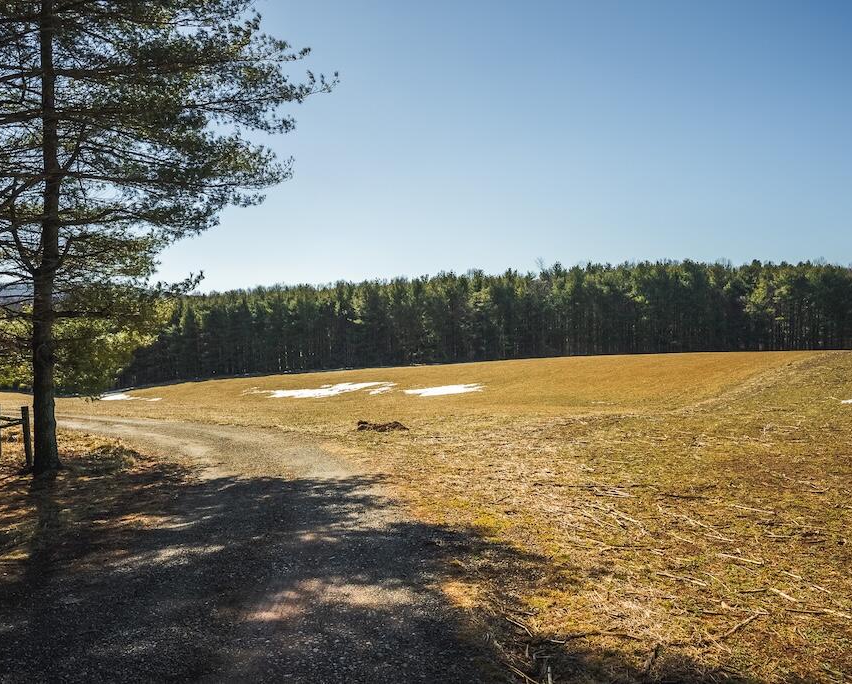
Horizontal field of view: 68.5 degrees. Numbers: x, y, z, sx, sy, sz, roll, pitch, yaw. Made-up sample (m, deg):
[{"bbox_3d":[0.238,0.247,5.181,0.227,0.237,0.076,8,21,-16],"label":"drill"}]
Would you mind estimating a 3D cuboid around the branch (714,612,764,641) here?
[{"bbox_3d":[1.841,1.640,3.643,0.506,0.035,0.050,0,0,-37],"label":"branch"}]

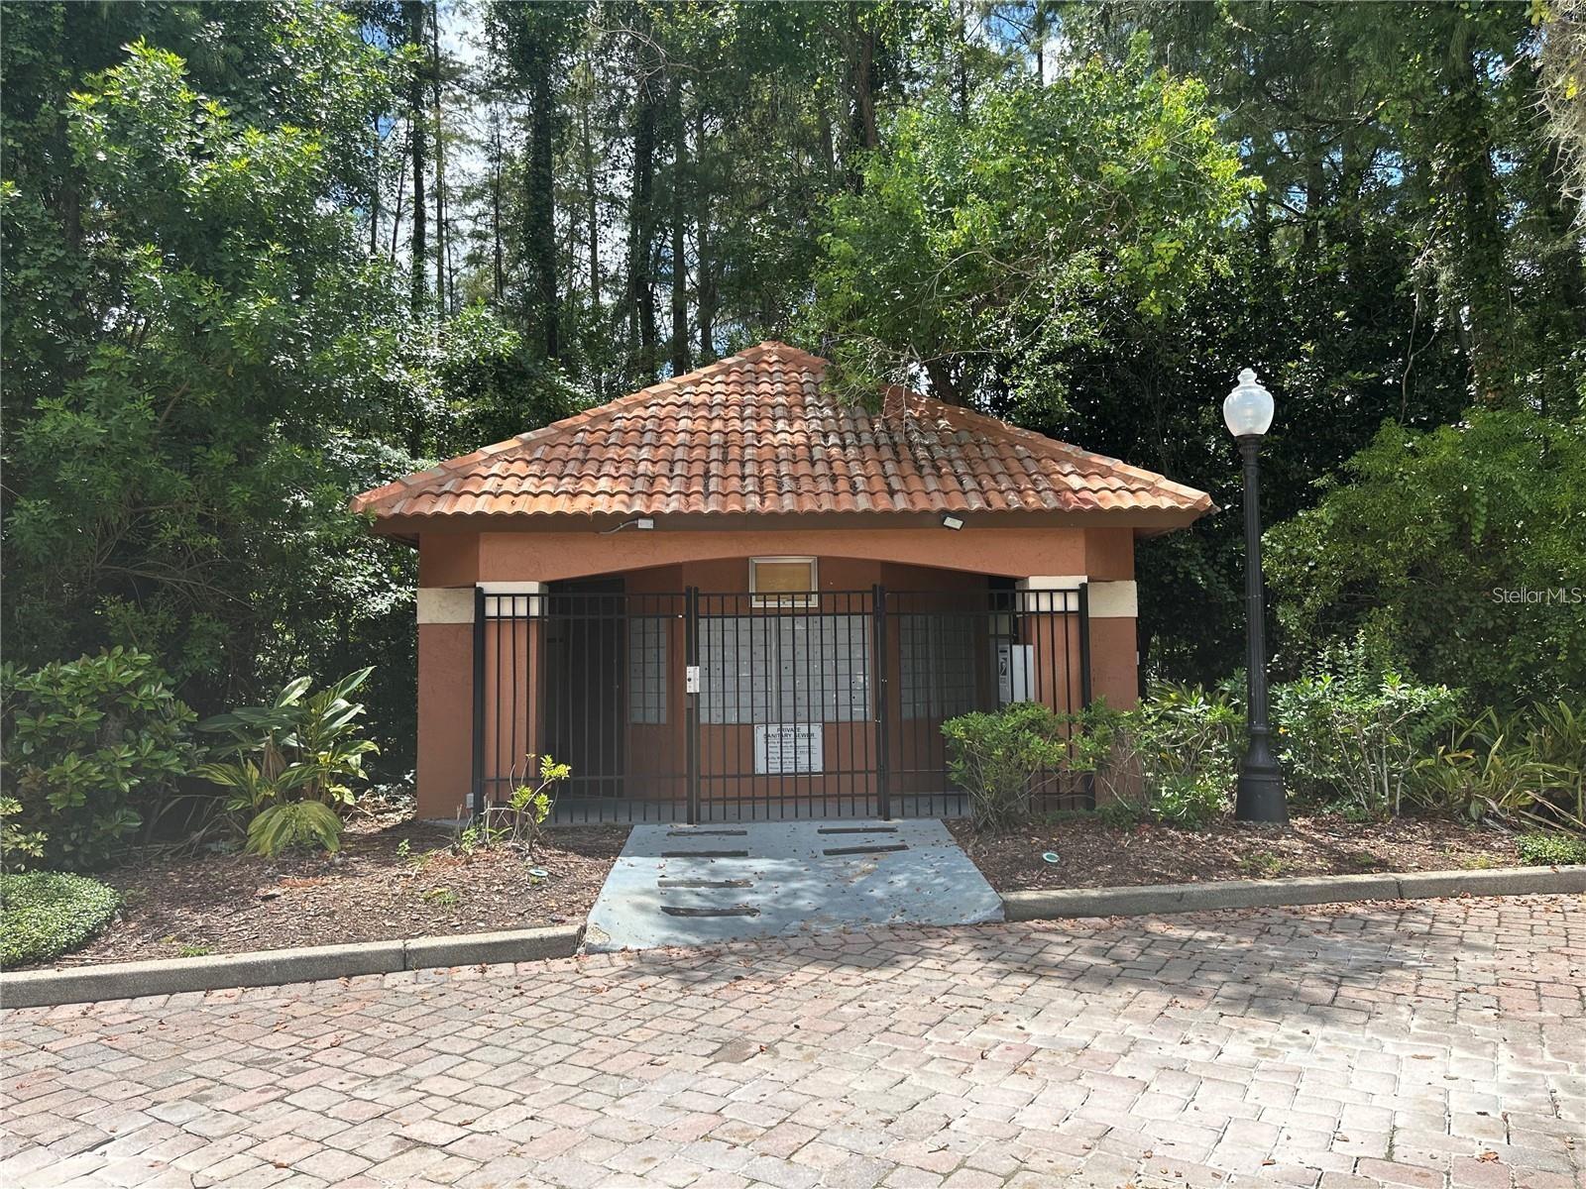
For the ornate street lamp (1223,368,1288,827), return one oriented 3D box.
[{"bbox_3d":[3.773,-0.023,8.933,0.420,3.705,0.420,-1,-5,-3],"label":"ornate street lamp"}]

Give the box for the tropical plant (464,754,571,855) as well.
[{"bbox_3d":[-2.035,1.545,8.120,0.778,0.732,0.600,-1,-5,-3],"label":"tropical plant"}]

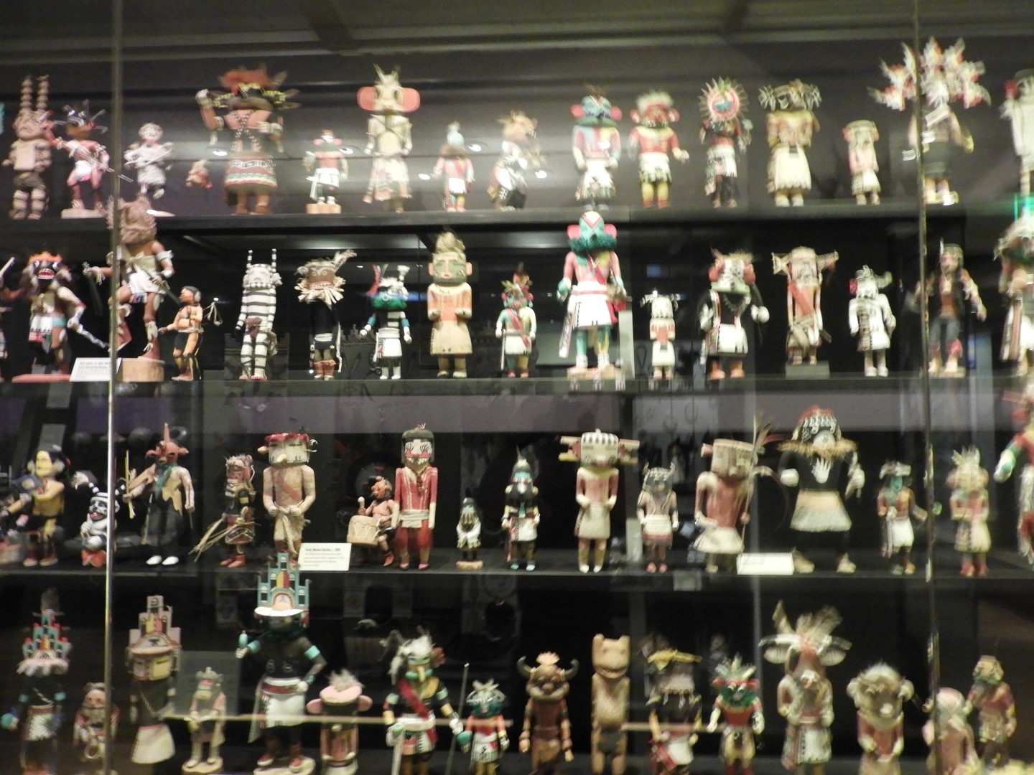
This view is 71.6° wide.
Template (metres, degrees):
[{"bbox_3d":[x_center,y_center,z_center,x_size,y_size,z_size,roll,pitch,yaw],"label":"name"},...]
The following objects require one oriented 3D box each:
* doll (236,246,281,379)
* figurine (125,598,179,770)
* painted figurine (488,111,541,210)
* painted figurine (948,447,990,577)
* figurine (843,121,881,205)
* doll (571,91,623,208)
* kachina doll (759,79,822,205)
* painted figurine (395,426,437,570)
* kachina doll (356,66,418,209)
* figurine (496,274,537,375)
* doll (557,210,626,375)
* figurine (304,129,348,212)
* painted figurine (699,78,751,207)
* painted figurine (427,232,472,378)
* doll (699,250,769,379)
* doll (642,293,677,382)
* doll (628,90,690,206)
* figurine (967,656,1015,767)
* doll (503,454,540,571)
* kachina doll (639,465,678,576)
[{"bbox_3d":[-0.573,-0.162,1.593,0.095,0.293,0.080,0,-1,-6],"label":"doll"},{"bbox_3d":[-0.805,0.656,1.587,0.111,0.389,0.100,0,-1,-10],"label":"figurine"},{"bbox_3d":[-0.006,-0.523,1.647,0.120,0.225,0.095,-2,-2,38],"label":"painted figurine"},{"bbox_3d":[0.949,0.261,1.506,0.074,0.271,0.080,-1,-1,12],"label":"painted figurine"},{"bbox_3d":[0.819,-0.534,1.702,0.087,0.194,0.080,-1,-2,11],"label":"figurine"},{"bbox_3d":[0.174,-0.523,1.562,0.110,0.258,0.075,0,-1,3],"label":"doll"},{"bbox_3d":[0.587,-0.526,1.541,0.127,0.267,0.100,0,-1,3],"label":"kachina doll"},{"bbox_3d":[-0.224,0.246,1.593,0.091,0.318,0.080,0,-2,-7],"label":"painted figurine"},{"bbox_3d":[-0.298,-0.578,1.665,0.142,0.338,0.110,0,-2,3],"label":"kachina doll"},{"bbox_3d":[-0.002,-0.145,1.660,0.092,0.241,0.080,0,-2,2],"label":"figurine"},{"bbox_3d":[0.171,-0.217,1.638,0.156,0.371,0.130,0,-2,0],"label":"doll"},{"bbox_3d":[-0.473,-0.537,1.778,0.106,0.201,0.085,0,-2,-10],"label":"figurine"},{"bbox_3d":[0.499,-0.587,1.720,0.119,0.304,0.105,-1,-2,15],"label":"painted figurine"},{"bbox_3d":[-0.154,-0.189,1.644,0.100,0.330,0.090,-1,-2,13],"label":"painted figurine"},{"bbox_3d":[0.493,-0.166,1.631,0.155,0.291,0.120,0,-2,7],"label":"doll"},{"bbox_3d":[0.319,-0.116,1.606,0.080,0.198,0.070,0,-2,0],"label":"doll"},{"bbox_3d":[0.341,-0.575,1.730,0.144,0.276,0.110,0,-2,7],"label":"doll"},{"bbox_3d":[1.007,0.694,1.523,0.086,0.241,0.090,-1,-1,19],"label":"figurine"},{"bbox_3d":[0.010,0.272,1.554,0.081,0.253,0.070,0,-1,3],"label":"doll"},{"bbox_3d":[0.303,0.282,1.538,0.087,0.234,0.065,0,-1,6],"label":"kachina doll"}]

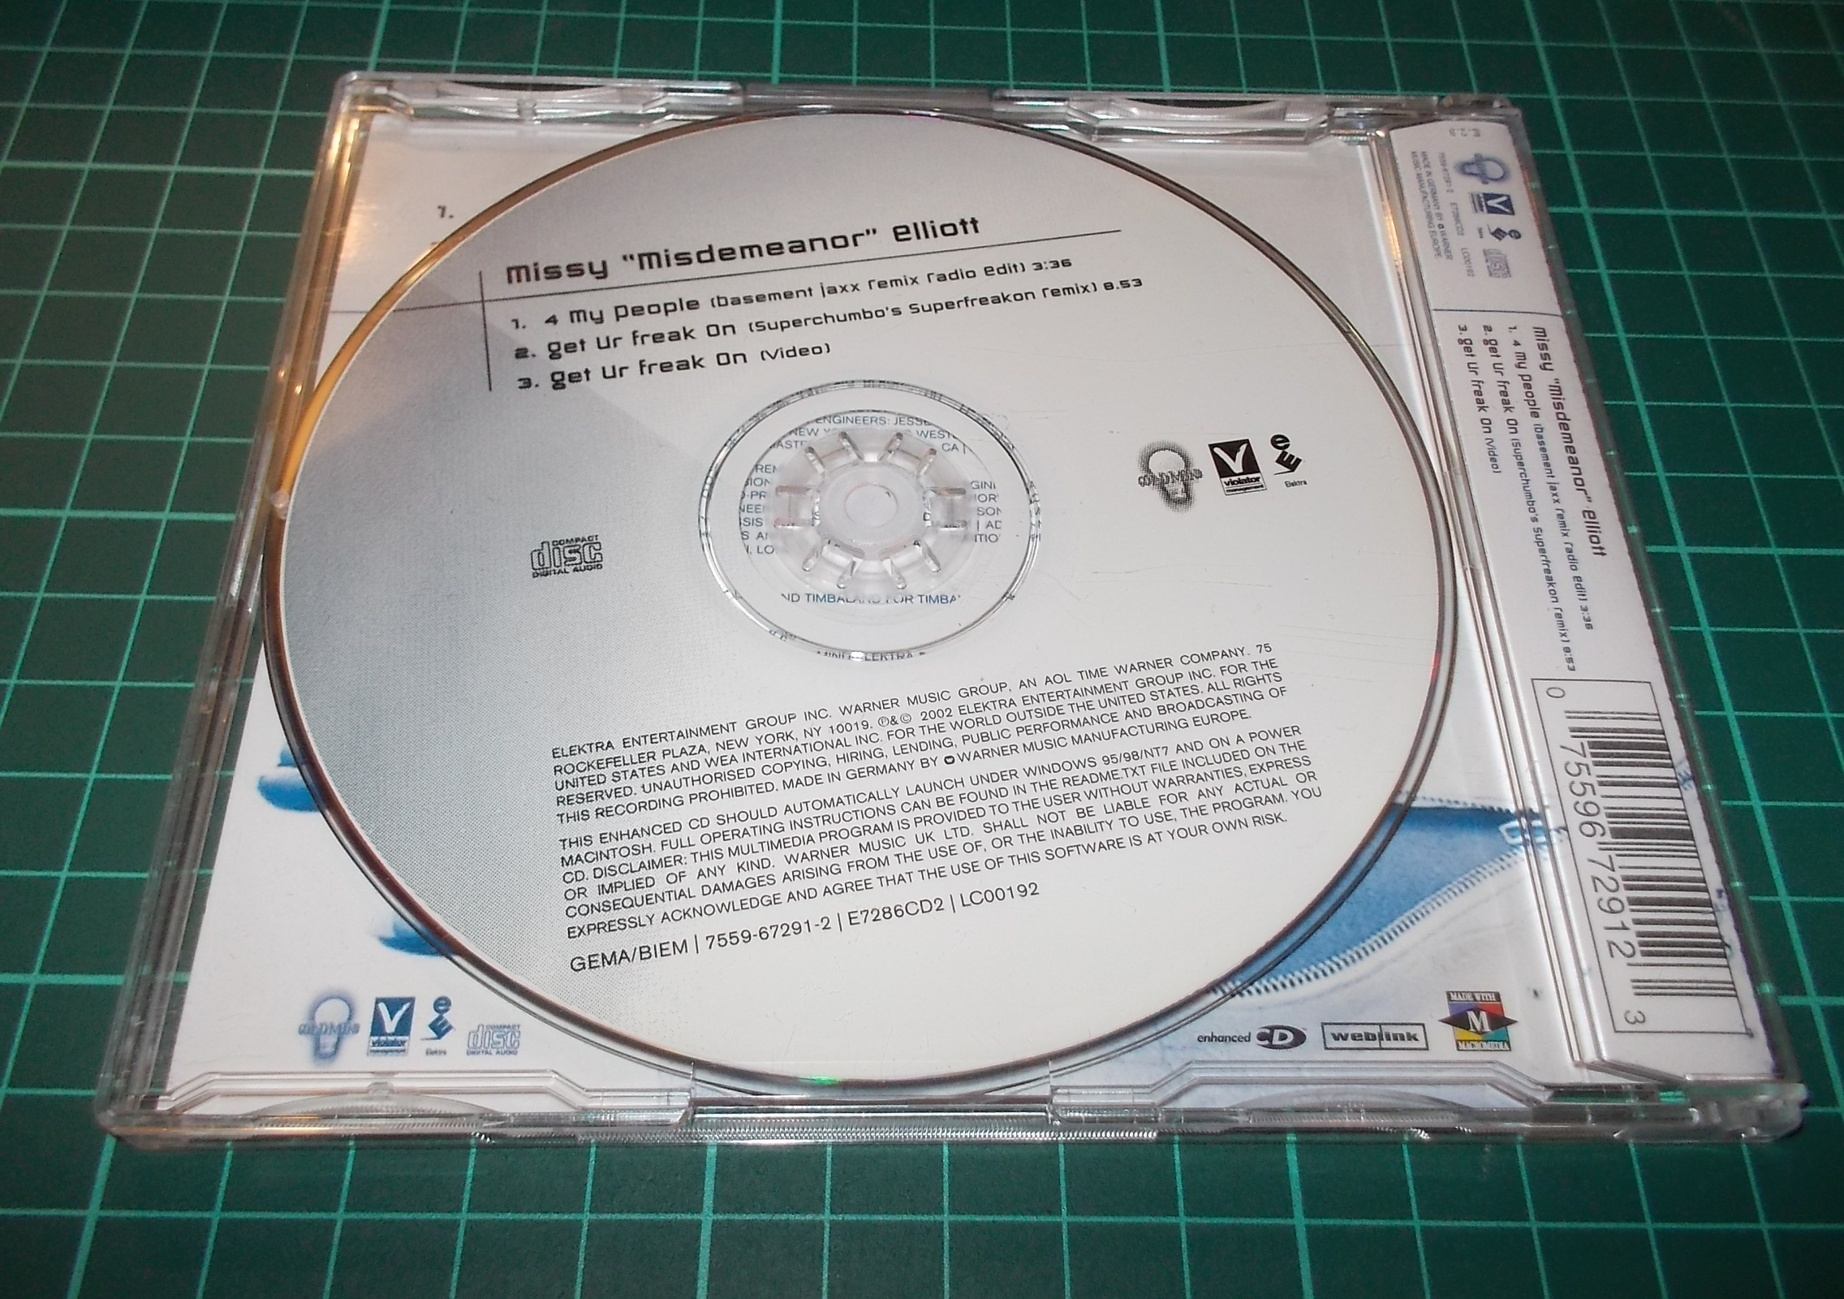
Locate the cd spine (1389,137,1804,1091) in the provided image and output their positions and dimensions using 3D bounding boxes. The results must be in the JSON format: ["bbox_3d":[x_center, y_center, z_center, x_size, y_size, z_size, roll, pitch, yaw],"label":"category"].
[{"bbox_3d":[0.065,-0.013,0.163,0.017,0.006,0.118,1,60,-2],"label":"cd spine"}]

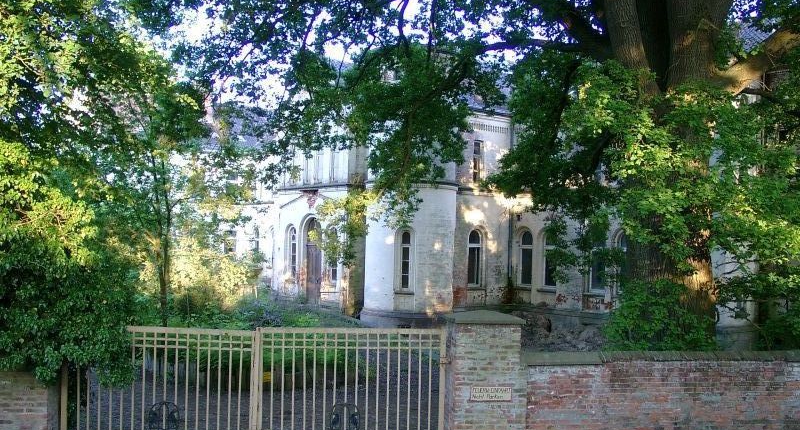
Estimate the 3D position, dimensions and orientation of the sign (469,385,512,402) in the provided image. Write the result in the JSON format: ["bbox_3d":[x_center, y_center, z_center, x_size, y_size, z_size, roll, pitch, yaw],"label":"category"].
[{"bbox_3d":[1.258,2.469,10.850,0.570,0.205,0.025,1,4,-3],"label":"sign"}]

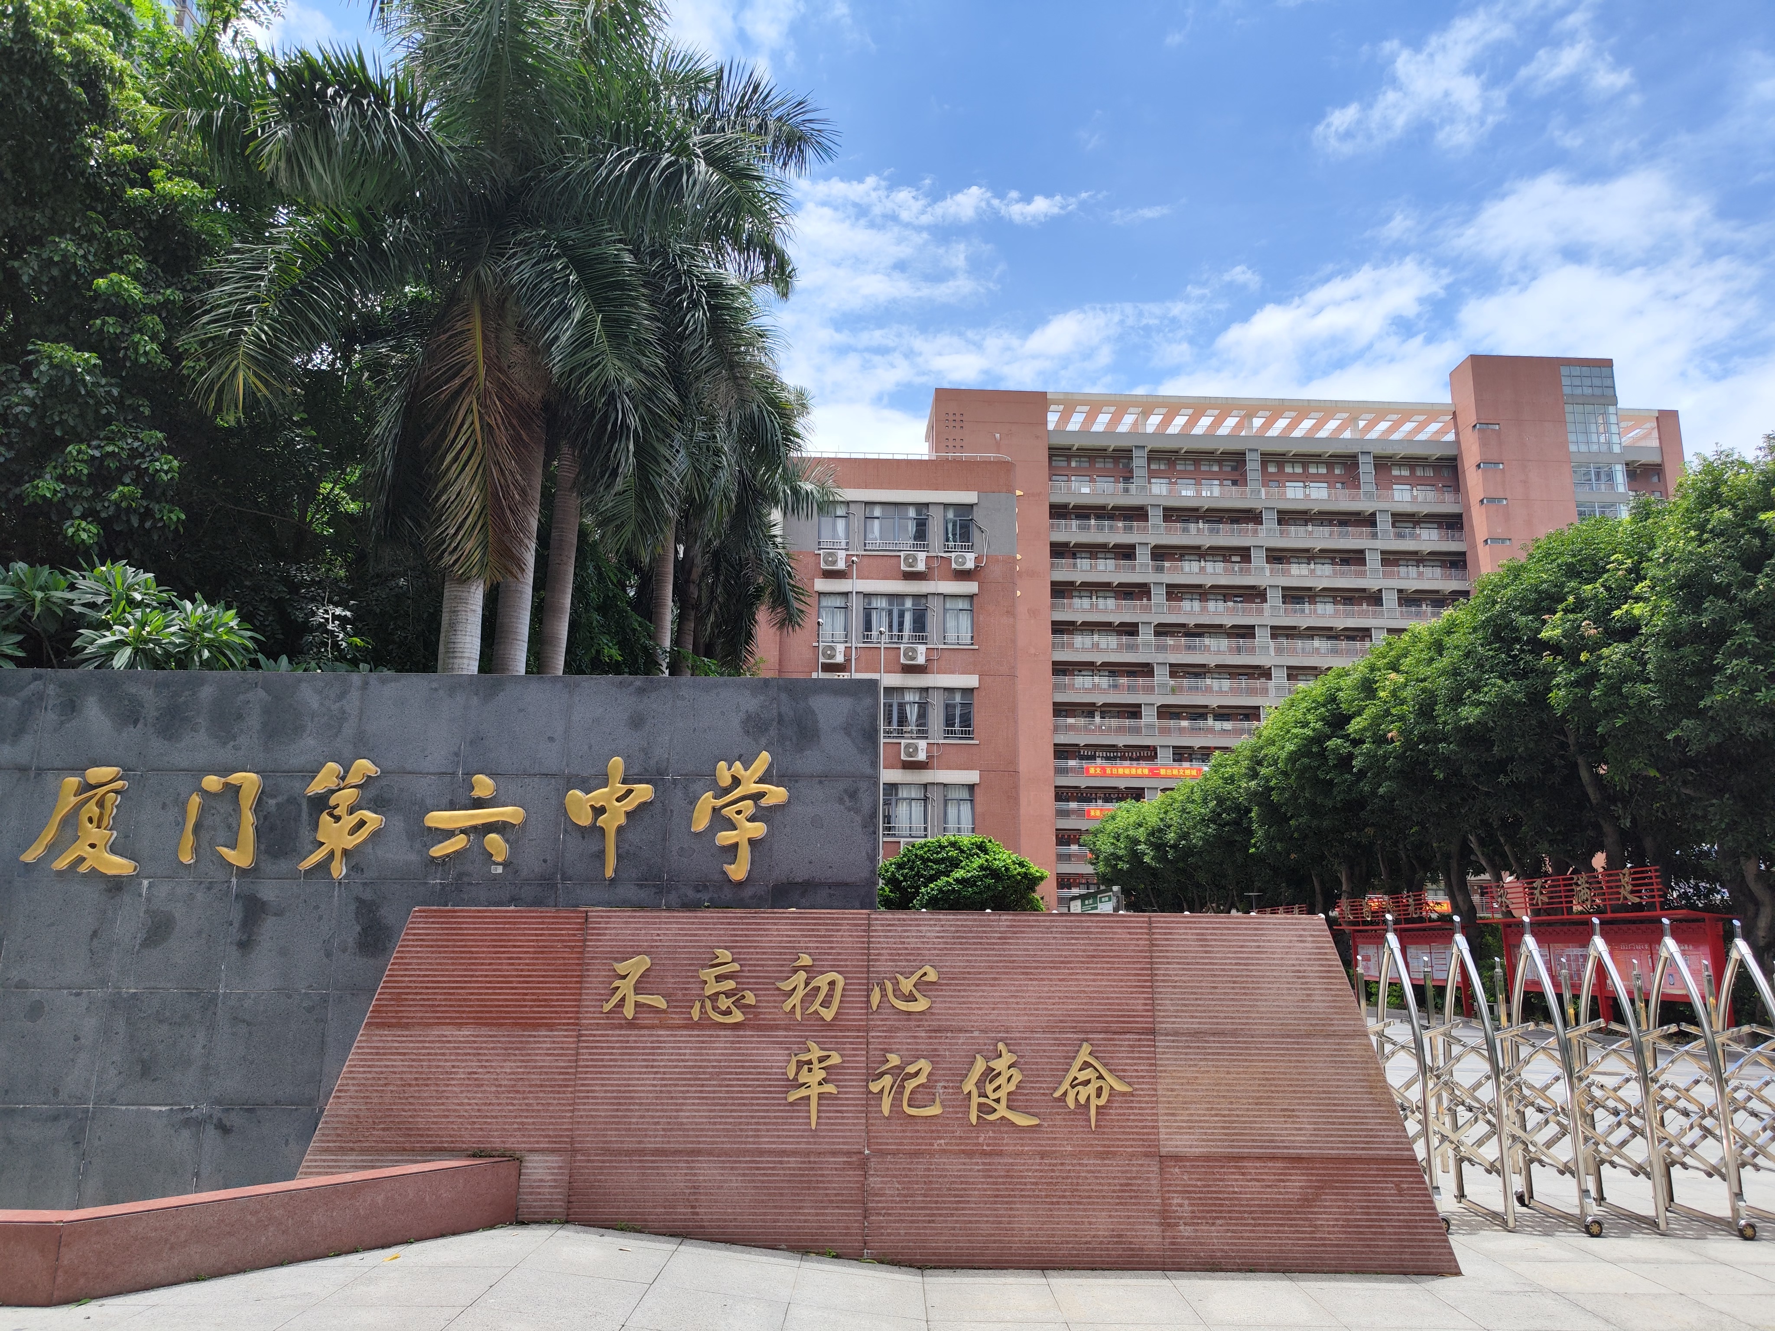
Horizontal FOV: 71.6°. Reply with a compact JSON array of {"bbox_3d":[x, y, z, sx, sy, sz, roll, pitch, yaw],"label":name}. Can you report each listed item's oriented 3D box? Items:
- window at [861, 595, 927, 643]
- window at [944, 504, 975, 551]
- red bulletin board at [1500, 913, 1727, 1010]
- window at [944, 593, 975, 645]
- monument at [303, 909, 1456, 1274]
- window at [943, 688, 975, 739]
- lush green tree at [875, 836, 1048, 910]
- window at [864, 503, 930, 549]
[{"bbox_3d":[0.230,-1.721,45.922,2.485,1.811,0.200,1,-12,-3],"label":"window"},{"bbox_3d":[2.736,-5.255,46.802,1.216,1.819,0.200,1,-12,-3],"label":"window"},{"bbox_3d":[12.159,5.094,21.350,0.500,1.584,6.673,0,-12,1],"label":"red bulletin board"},{"bbox_3d":[2.667,-1.726,46.049,1.145,1.923,0.200,1,-12,-3],"label":"window"},{"bbox_3d":[-0.112,2.171,6.482,5.860,1.707,0.400,0,-12,0],"label":"monument"},{"bbox_3d":[2.623,1.795,45.300,1.126,1.912,0.200,1,-12,-3],"label":"window"},{"bbox_3d":[1.378,5.114,24.474,3.589,3.454,3.200,0,-12,0],"label":"lush green tree"},{"bbox_3d":[0.339,-5.282,46.683,2.526,1.842,0.200,1,-12,-3],"label":"window"}]

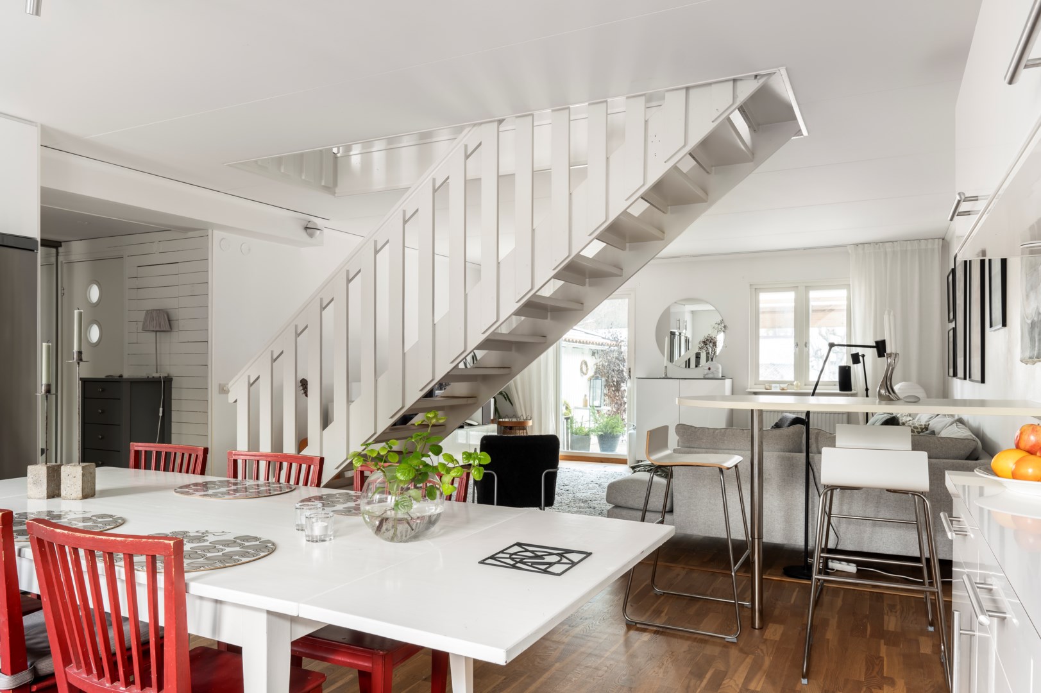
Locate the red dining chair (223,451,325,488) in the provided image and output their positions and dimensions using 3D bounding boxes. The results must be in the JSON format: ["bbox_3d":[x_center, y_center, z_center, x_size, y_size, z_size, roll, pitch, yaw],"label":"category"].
[{"bbox_3d":[-1.071,0.840,2.577,0.455,0.840,0.480,0,-2,25],"label":"red dining chair"}]

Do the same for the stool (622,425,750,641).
[{"bbox_3d":[0.817,0.838,3.318,0.510,0.890,0.500,0,-2,25],"label":"stool"}]

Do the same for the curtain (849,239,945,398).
[{"bbox_3d":[3.615,0.166,6.684,0.820,2.360,0.140,0,-1,28],"label":"curtain"}]

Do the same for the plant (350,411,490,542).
[{"bbox_3d":[-0.260,0.325,1.790,0.350,0.320,0.290,0,-1,0],"label":"plant"}]

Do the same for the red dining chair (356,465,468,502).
[{"bbox_3d":[-0.509,0.812,2.181,0.490,0.855,0.560,0,-1,28],"label":"red dining chair"}]

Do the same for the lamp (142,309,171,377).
[{"bbox_3d":[-2.784,-0.028,5.305,0.210,0.520,0.210,-1,-2,28],"label":"lamp"}]

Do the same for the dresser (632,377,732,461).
[{"bbox_3d":[1.778,0.863,7.520,0.952,1.030,0.400,0,-1,28],"label":"dresser"}]

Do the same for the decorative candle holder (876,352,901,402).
[{"bbox_3d":[1.581,0.131,2.980,0.107,0.212,0.107,0,-1,28],"label":"decorative candle holder"}]

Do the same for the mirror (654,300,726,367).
[{"bbox_3d":[1.921,-0.146,7.872,0.800,0.800,0.025,-1,-2,28],"label":"mirror"}]

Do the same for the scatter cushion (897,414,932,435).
[{"bbox_3d":[2.727,0.657,4.850,0.430,0.420,0.160,-1,-2,38],"label":"scatter cushion"}]

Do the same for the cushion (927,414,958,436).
[{"bbox_3d":[2.975,0.614,4.875,0.170,0.420,0.450,30,13,25],"label":"cushion"}]

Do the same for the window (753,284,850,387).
[{"bbox_3d":[2.974,-0.115,7.368,0.990,1.090,0.100,-1,-2,28],"label":"window"}]

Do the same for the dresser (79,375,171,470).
[{"bbox_3d":[-3.017,0.782,5.288,0.570,1.075,0.380,-1,-2,28],"label":"dresser"}]

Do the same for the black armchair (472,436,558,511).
[{"bbox_3d":[-0.028,0.954,4.907,0.570,0.730,0.660,0,-1,-3],"label":"black armchair"}]

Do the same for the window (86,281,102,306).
[{"bbox_3d":[-3.522,-0.443,5.727,0.212,0.212,0.050,0,-1,28],"label":"window"}]

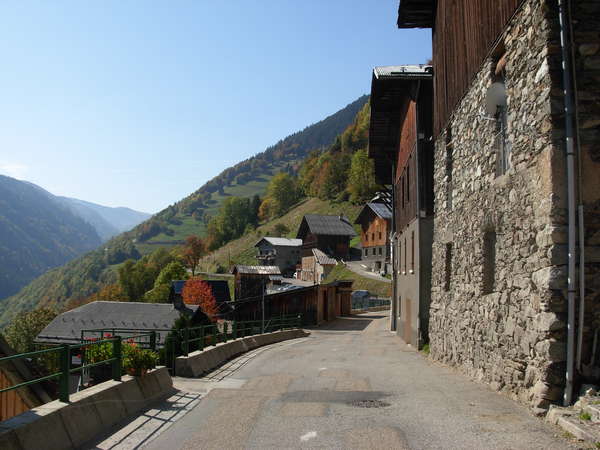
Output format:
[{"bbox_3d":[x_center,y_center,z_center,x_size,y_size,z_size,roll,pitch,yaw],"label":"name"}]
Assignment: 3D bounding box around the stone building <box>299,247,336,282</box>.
[{"bbox_3d":[3.755,8.098,129.666,4.600,6.570,6.300,4,-6,-40],"label":"stone building"}]

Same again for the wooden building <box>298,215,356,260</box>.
[{"bbox_3d":[5.564,2.937,140.448,9.900,9.820,9.500,2,-5,-21],"label":"wooden building"}]

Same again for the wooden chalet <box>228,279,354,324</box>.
[{"bbox_3d":[-0.313,6.110,53.608,6.700,3.250,14.800,-1,-5,12],"label":"wooden chalet"}]

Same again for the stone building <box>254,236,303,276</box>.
[{"bbox_3d":[-3.277,7.525,154.374,11.000,9.120,8.800,3,-5,-28],"label":"stone building"}]

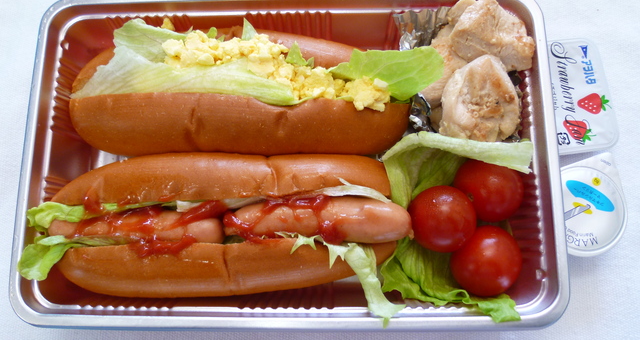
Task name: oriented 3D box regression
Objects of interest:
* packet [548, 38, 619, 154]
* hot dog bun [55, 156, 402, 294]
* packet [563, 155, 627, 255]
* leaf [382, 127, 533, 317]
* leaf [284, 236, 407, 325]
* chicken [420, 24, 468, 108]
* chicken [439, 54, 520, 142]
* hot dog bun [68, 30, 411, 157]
[{"bbox_3d":[0.126,-0.035,0.226,0.039,0.013,0.056,-6,80,1],"label":"packet"},{"bbox_3d":[-0.043,0.025,0.200,0.159,0.044,0.060,-3,80,1],"label":"hot dog bun"},{"bbox_3d":[0.126,0.017,0.218,0.044,0.014,0.050,29,82,6],"label":"packet"},{"bbox_3d":[0.059,0.026,0.199,0.063,0.037,0.078,-1,80,2],"label":"leaf"},{"bbox_3d":[0.010,0.045,0.181,0.046,0.020,0.036,-1,80,2],"label":"leaf"},{"bbox_3d":[0.061,-0.049,0.212,0.031,0.022,0.038,-1,80,2],"label":"chicken"},{"bbox_3d":[0.072,-0.032,0.202,0.034,0.023,0.036,-1,80,2],"label":"chicken"},{"bbox_3d":[-0.039,-0.034,0.211,0.159,0.044,0.055,0,80,2],"label":"hot dog bun"}]

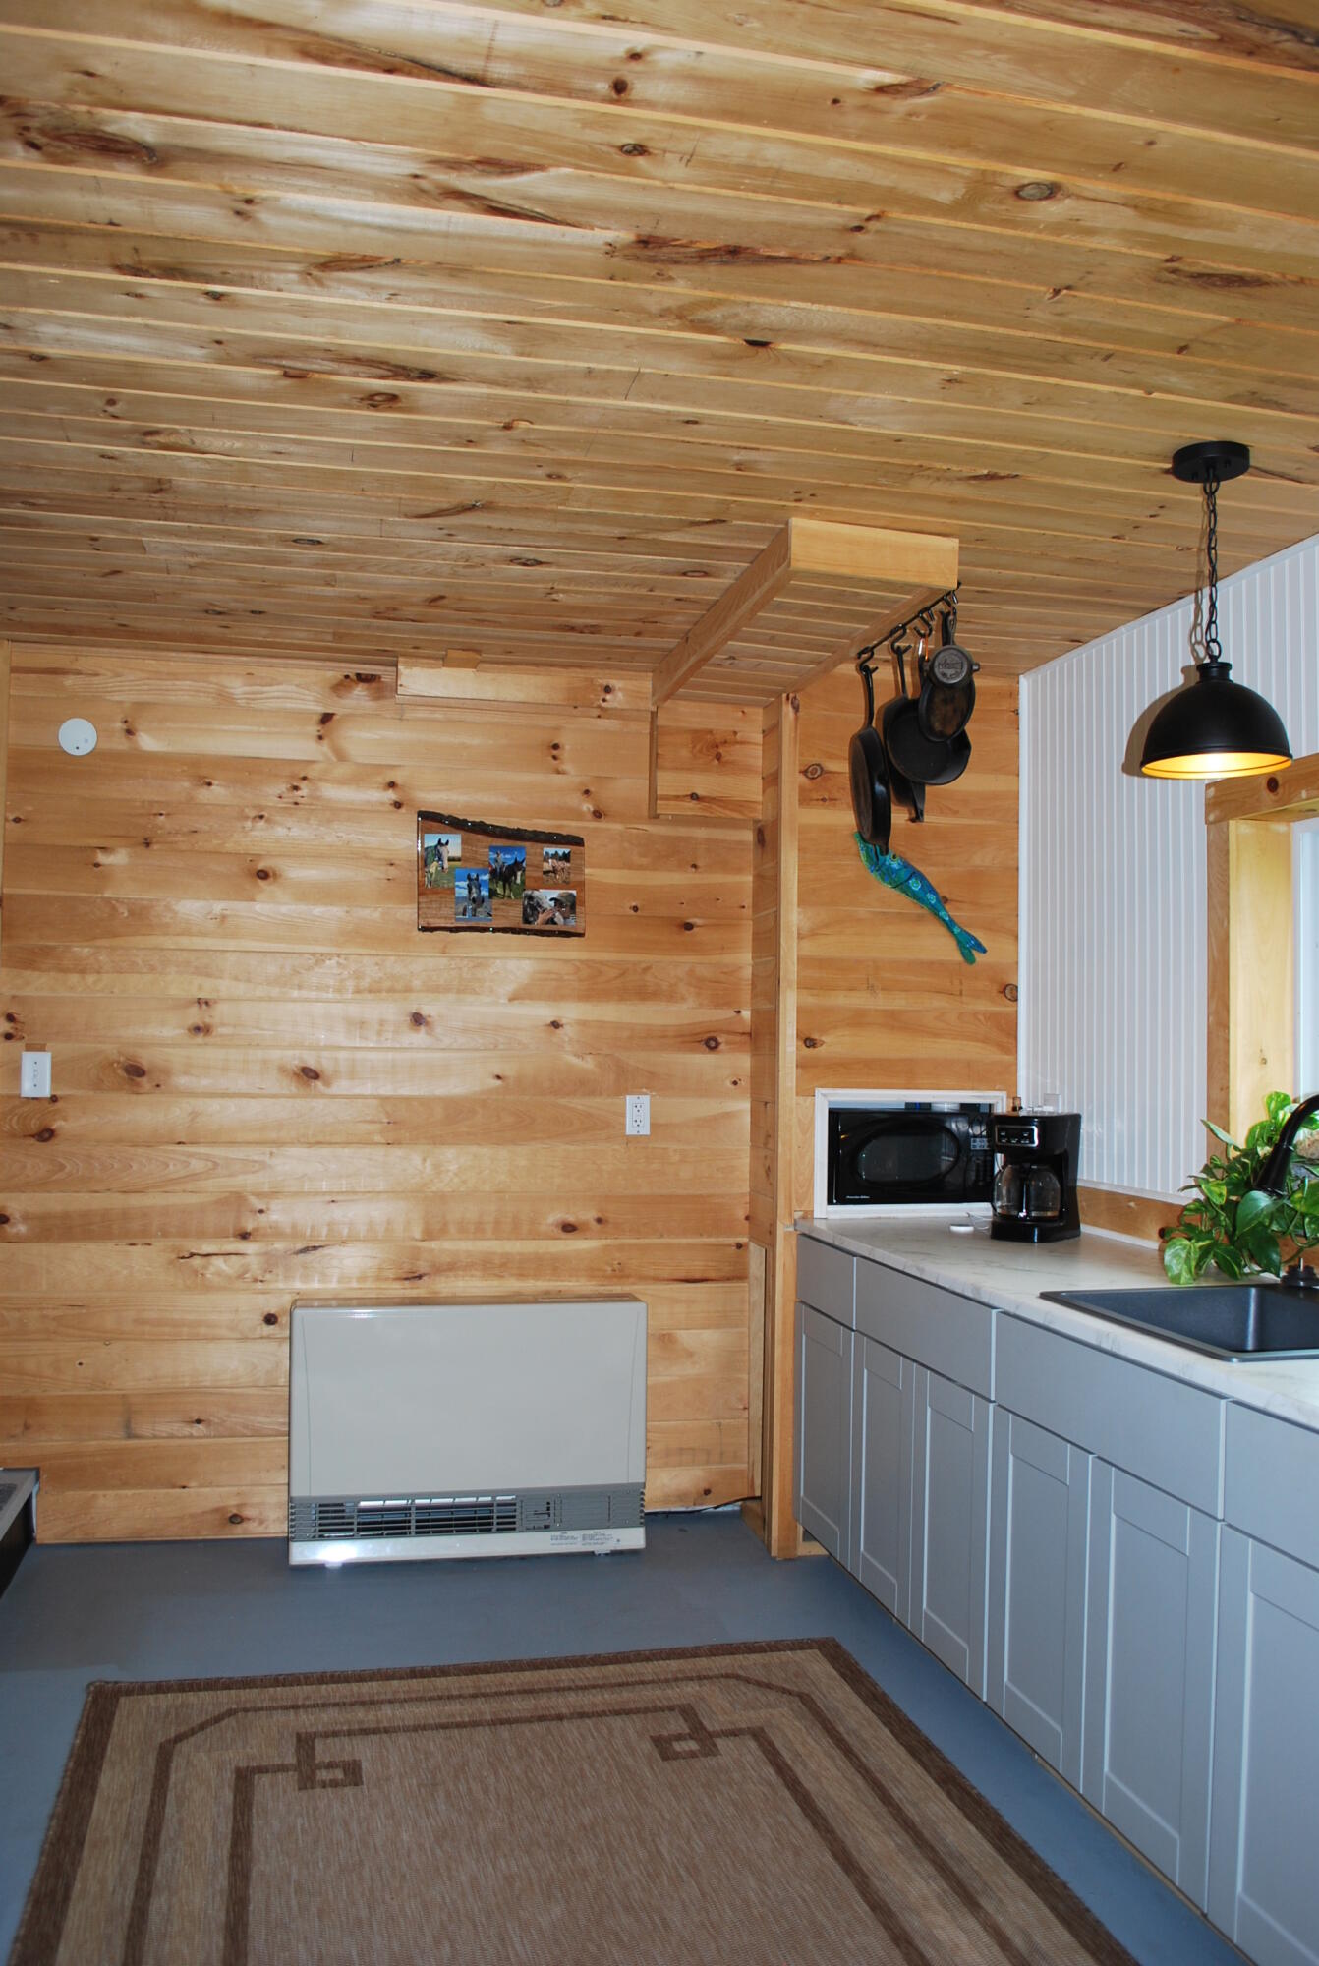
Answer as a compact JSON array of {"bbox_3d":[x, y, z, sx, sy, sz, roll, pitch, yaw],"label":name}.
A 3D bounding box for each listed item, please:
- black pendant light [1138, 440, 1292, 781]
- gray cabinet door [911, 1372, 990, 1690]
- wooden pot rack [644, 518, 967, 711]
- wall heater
[{"bbox_3d":[1.044,-0.702,2.783,0.268,0.592,0.268,1,-3,-13],"label":"black pendant light"},{"bbox_3d":[0.604,1.108,3.043,0.020,0.593,0.382,1,-3,-13],"label":"gray cabinet door"},{"bbox_3d":[0.327,-0.919,3.895,0.405,0.108,1.330,1,-3,-13],"label":"wooden pot rack"},{"bbox_3d":[-0.518,1.214,4.069,0.935,0.672,0.260,1,-3,-10],"label":"wall heater"}]

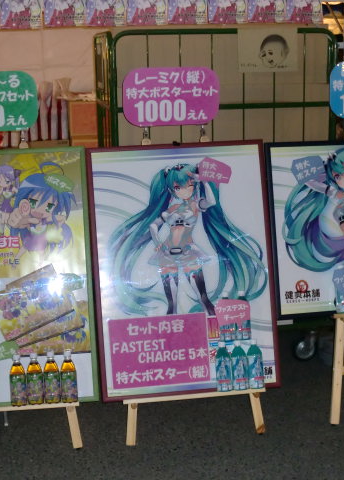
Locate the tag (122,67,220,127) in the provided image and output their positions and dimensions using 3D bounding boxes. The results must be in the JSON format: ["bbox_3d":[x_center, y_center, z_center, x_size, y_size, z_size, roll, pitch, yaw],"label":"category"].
[{"bbox_3d":[-0.004,-0.615,3.338,0.420,0.257,0.012,-4,-2,-7],"label":"tag"}]

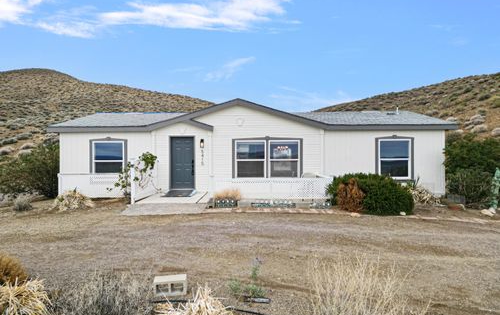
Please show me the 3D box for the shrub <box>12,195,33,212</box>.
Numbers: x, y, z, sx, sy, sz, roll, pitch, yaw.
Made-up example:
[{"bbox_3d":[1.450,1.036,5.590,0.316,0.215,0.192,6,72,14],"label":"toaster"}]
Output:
[{"bbox_3d":[-6.830,1.340,10.400,0.600,0.520,0.580,0,0,0],"label":"shrub"}]

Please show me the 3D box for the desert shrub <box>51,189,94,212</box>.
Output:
[{"bbox_3d":[-5.430,1.270,10.650,1.270,0.640,1.100,0,0,0],"label":"desert shrub"}]

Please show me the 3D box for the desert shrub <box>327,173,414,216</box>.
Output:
[{"bbox_3d":[3.520,0.980,10.200,2.500,1.120,1.900,0,0,0],"label":"desert shrub"}]

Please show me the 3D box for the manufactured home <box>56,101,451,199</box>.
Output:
[{"bbox_3d":[0.120,-0.370,17.100,15.300,3.750,8.300,0,0,0],"label":"manufactured home"}]

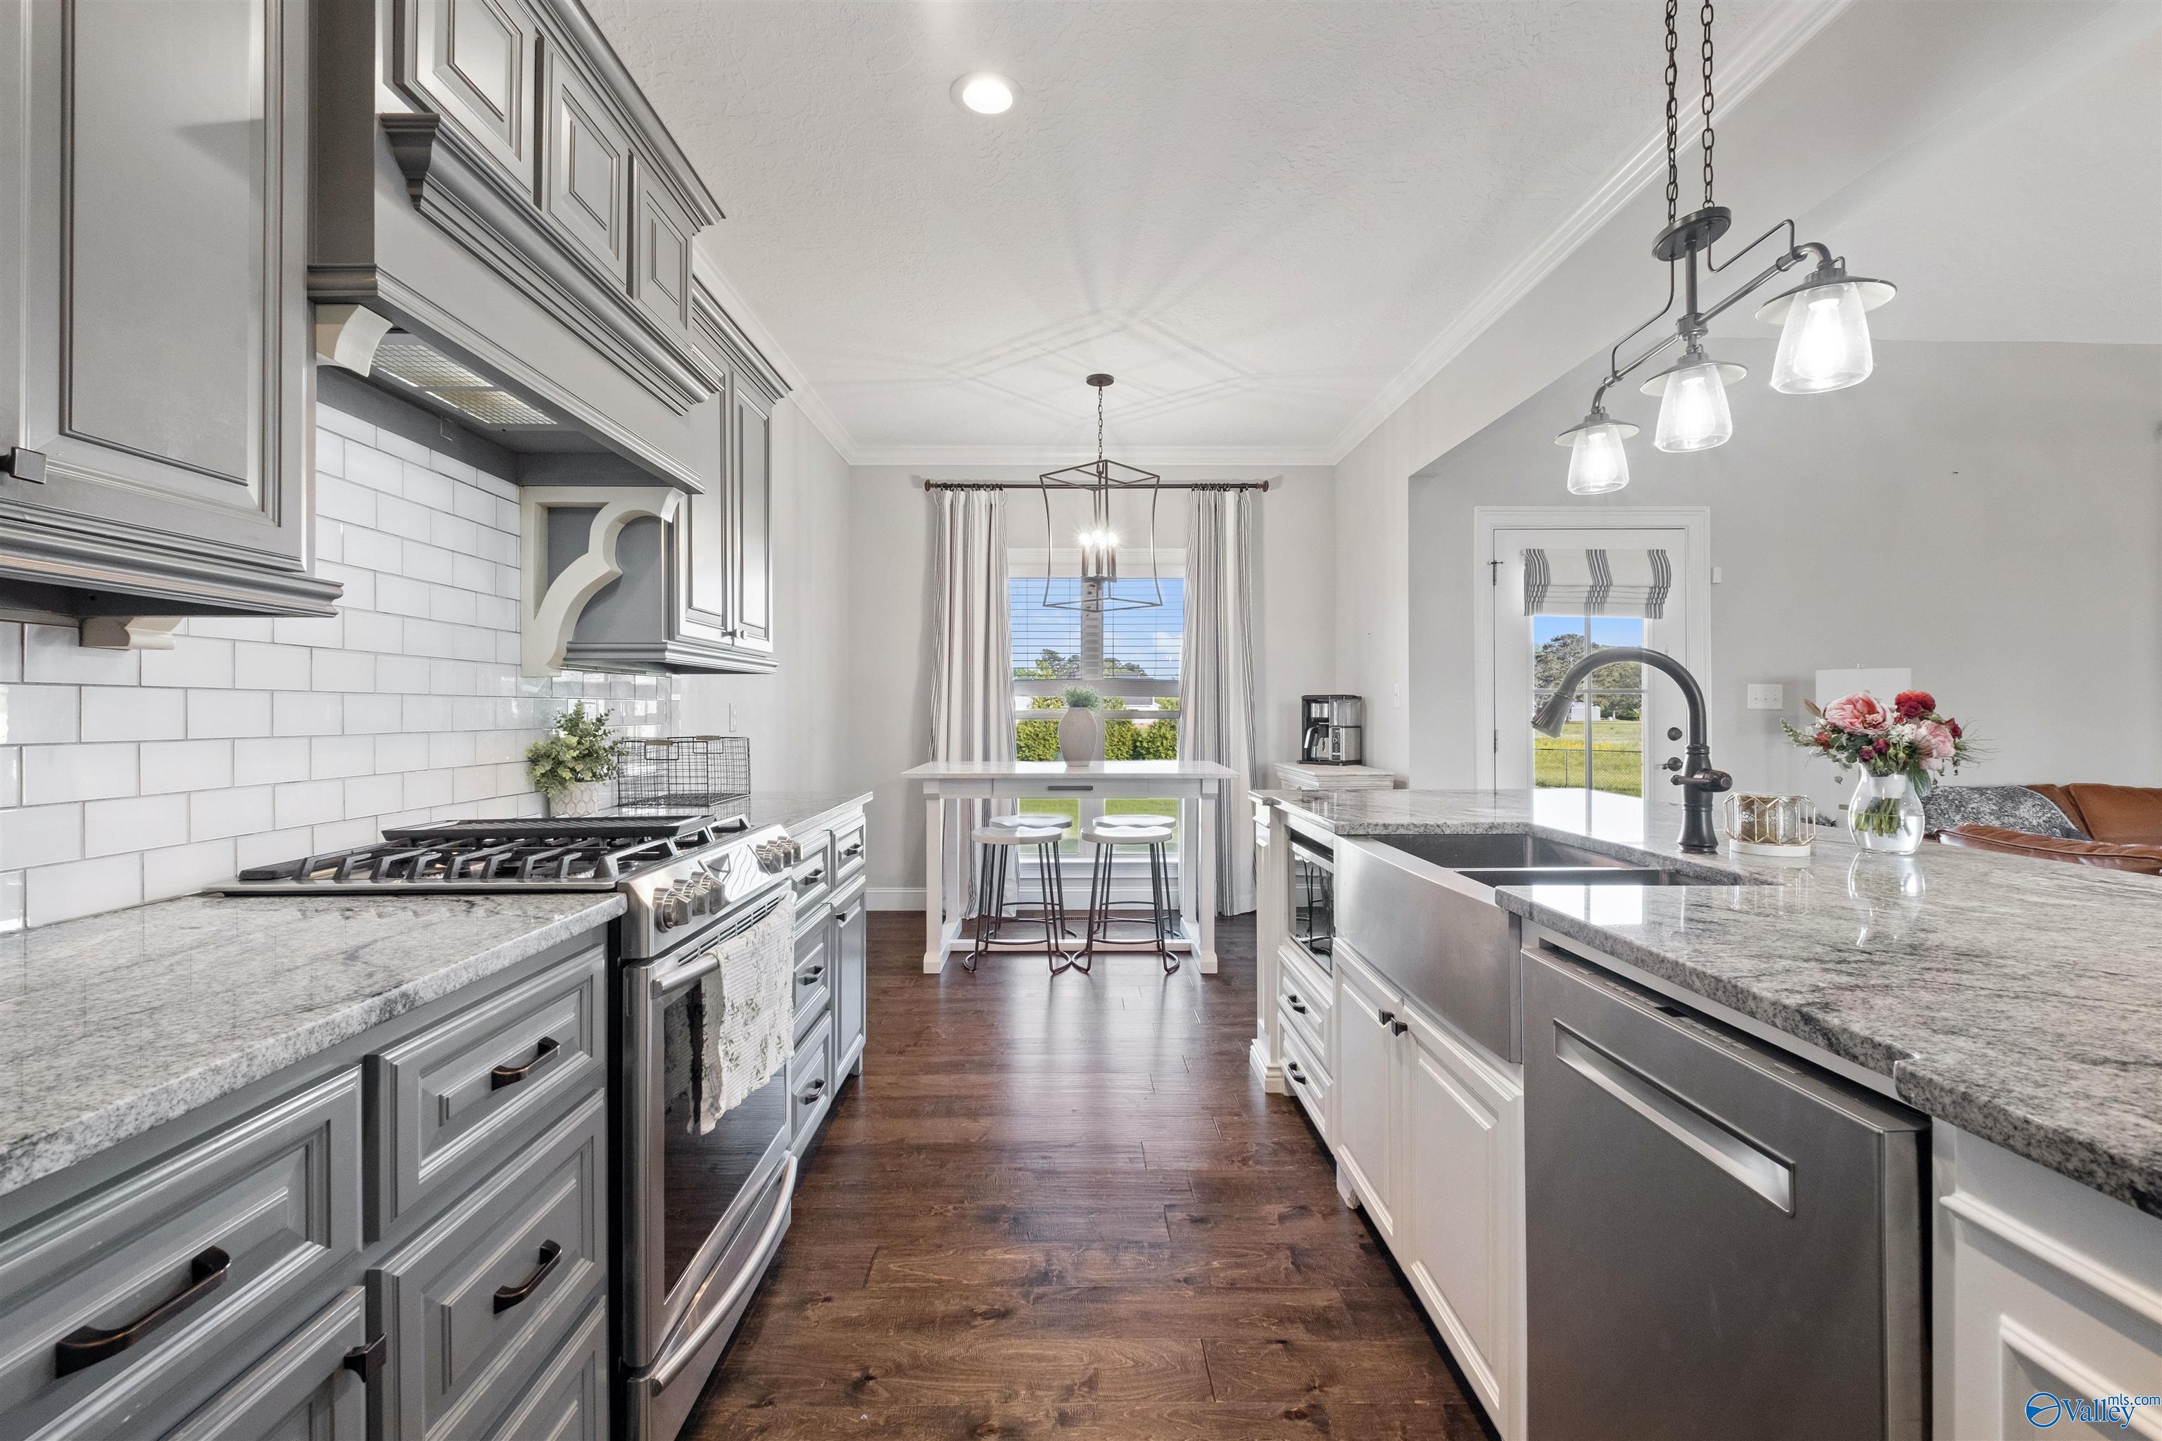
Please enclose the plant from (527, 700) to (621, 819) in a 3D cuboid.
[{"bbox_3d":[-1.189,0.100,2.116,0.205,0.272,0.205,0,0,-1],"label":"plant"}]

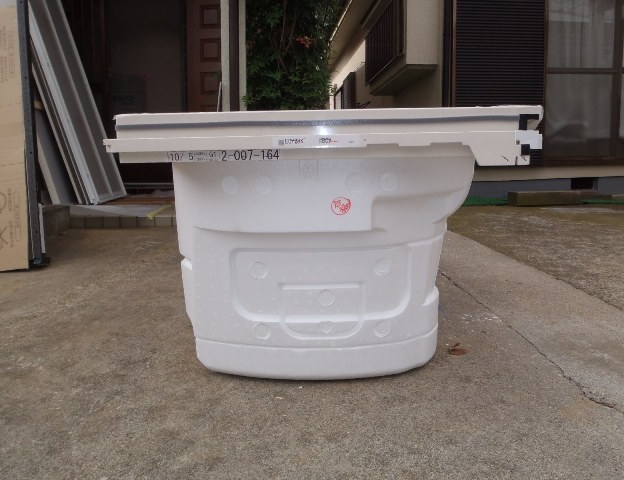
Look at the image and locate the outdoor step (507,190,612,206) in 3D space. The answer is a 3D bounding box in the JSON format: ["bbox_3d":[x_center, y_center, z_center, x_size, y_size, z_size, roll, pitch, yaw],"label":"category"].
[{"bbox_3d":[2.517,-0.421,5.253,1.000,0.138,0.200,-1,6,-7],"label":"outdoor step"}]

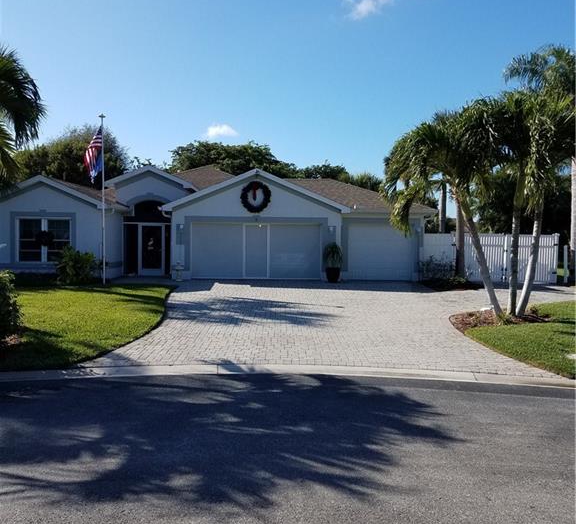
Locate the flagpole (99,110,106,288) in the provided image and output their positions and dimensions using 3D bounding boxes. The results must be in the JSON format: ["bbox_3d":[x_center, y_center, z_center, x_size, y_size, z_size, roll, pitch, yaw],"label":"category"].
[{"bbox_3d":[-6.264,-2.147,19.500,0.260,5.820,0.200,0,2,0],"label":"flagpole"}]

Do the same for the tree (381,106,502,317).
[{"bbox_3d":[3.316,-1.098,12.300,2.600,4.500,2.500,0,2,0],"label":"tree"}]

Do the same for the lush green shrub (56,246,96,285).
[{"bbox_3d":[-7.187,0.119,19.600,1.360,1.300,1.250,0,2,0],"label":"lush green shrub"}]

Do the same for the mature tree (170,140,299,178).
[{"bbox_3d":[-3.643,-3.977,39.131,8.700,8.480,7.000,0,2,0],"label":"mature tree"}]

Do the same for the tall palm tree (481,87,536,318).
[{"bbox_3d":[4.702,-1.269,12.300,1.450,4.780,1.500,0,2,0],"label":"tall palm tree"}]

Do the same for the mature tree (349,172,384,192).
[{"bbox_3d":[5.347,-3.054,41.103,3.300,6.620,3.300,0,2,0],"label":"mature tree"}]

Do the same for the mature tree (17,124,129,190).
[{"bbox_3d":[-13.102,-4.008,35.134,7.000,8.680,6.200,0,2,0],"label":"mature tree"}]

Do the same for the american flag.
[{"bbox_3d":[-6.576,-3.668,19.500,0.620,1.930,0.300,0,2,0],"label":"american flag"}]

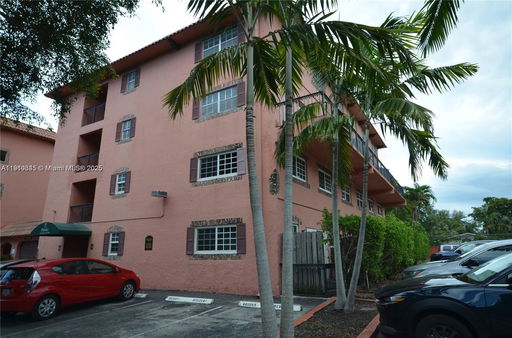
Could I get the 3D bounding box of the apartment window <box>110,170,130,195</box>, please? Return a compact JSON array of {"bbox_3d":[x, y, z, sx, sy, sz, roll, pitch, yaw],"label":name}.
[{"bbox_3d":[-6.550,0.712,14.360,1.411,1.054,0.100,-9,-16,28],"label":"apartment window"}]

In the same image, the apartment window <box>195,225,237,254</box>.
[{"bbox_3d":[-1.469,2.648,10.999,1.882,0.991,0.100,-9,-16,28],"label":"apartment window"}]

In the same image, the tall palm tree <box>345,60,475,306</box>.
[{"bbox_3d":[3.853,0.124,7.843,3.800,6.600,3.200,-1,-15,0],"label":"tall palm tree"}]

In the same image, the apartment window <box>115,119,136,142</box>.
[{"bbox_3d":[-6.588,-1.971,15.052,1.411,1.054,0.100,-9,-16,28],"label":"apartment window"}]

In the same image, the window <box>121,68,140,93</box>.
[{"bbox_3d":[-6.663,-4.686,15.833,1.418,1.085,0.120,-9,-17,29],"label":"window"}]

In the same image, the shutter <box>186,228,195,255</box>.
[{"bbox_3d":[-2.514,2.782,11.506,0.386,1.042,0.050,-9,-16,28],"label":"shutter"}]

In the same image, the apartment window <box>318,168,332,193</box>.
[{"bbox_3d":[3.376,0.627,14.718,0.120,0.977,1.922,-9,-17,29],"label":"apartment window"}]

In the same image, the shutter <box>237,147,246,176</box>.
[{"bbox_3d":[-0.564,-0.272,11.151,0.386,1.028,0.050,-9,-16,28],"label":"shutter"}]

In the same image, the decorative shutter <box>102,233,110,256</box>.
[{"bbox_3d":[-7.005,3.532,13.935,0.465,1.038,0.050,-9,-17,29],"label":"decorative shutter"}]

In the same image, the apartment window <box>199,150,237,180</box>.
[{"bbox_3d":[-1.494,-0.104,11.605,1.860,0.977,0.120,-9,-17,29],"label":"apartment window"}]

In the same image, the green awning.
[{"bbox_3d":[-9.663,3.032,14.792,2.775,0.666,1.492,-9,-17,29],"label":"green awning"}]

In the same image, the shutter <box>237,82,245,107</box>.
[{"bbox_3d":[-0.601,-2.955,11.843,0.386,1.028,0.050,-9,-16,28],"label":"shutter"}]

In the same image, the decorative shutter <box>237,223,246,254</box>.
[{"bbox_3d":[-0.521,2.416,10.355,0.395,1.015,0.050,-9,-17,29],"label":"decorative shutter"}]

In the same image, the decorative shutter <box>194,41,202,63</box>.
[{"bbox_3d":[-2.628,-5.378,13.610,0.386,1.070,0.050,-9,-16,28],"label":"decorative shutter"}]

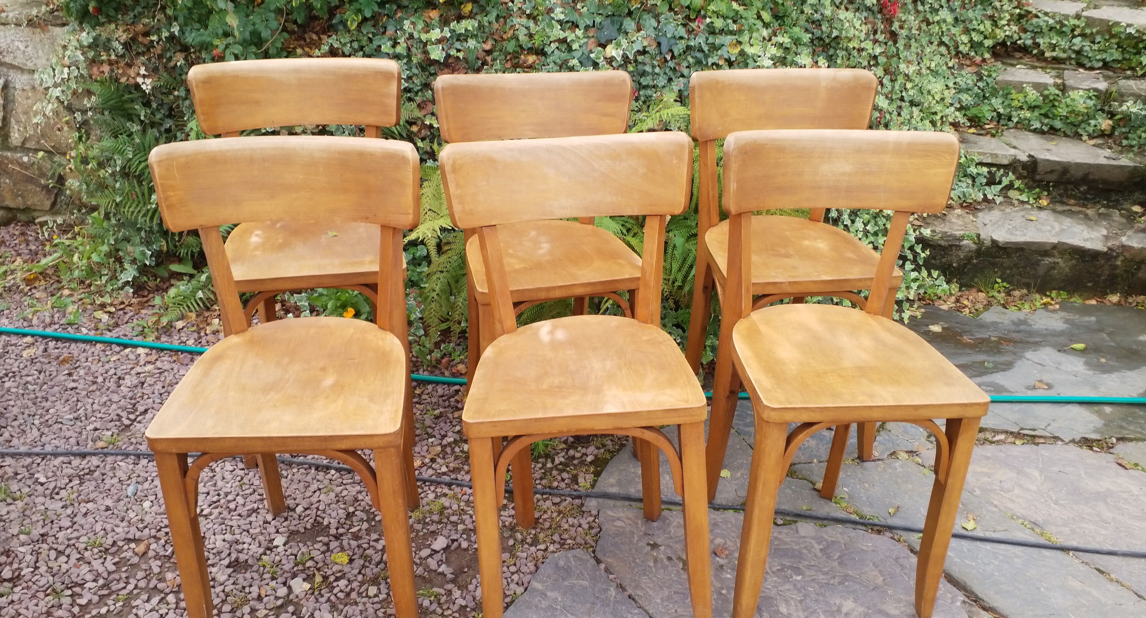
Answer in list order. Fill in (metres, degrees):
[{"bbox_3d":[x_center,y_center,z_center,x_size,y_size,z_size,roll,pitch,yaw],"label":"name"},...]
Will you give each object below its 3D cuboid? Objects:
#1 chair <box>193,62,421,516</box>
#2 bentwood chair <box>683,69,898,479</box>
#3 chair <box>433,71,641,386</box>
[{"bbox_3d":[-0.566,-0.112,1.968,0.430,0.808,0.410,-5,29,-13],"label":"chair"},{"bbox_3d":[0.464,-0.098,1.995,0.430,0.808,0.410,-3,27,-8],"label":"bentwood chair"},{"bbox_3d":[-0.060,-0.085,1.954,0.430,0.808,0.410,-6,27,-14],"label":"chair"}]

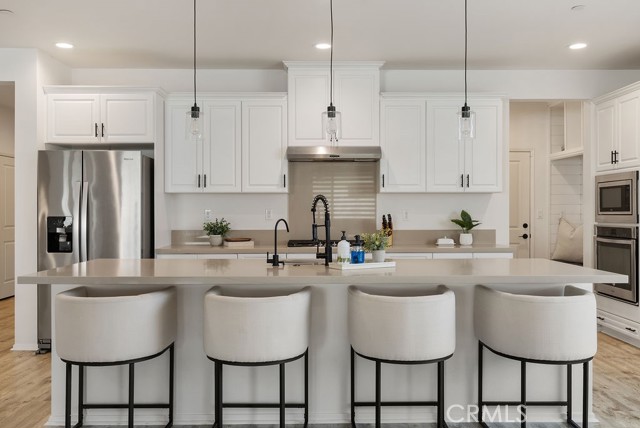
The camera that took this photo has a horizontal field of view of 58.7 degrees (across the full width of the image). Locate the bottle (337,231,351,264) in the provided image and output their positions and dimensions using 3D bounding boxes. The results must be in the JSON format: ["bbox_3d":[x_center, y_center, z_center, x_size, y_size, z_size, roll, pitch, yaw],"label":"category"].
[{"bbox_3d":[0.154,0.217,3.610,0.080,0.213,0.075,0,0,-1],"label":"bottle"}]

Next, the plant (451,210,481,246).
[{"bbox_3d":[1.465,0.142,5.720,0.300,0.350,0.240,0,0,-1],"label":"plant"}]

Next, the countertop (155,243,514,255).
[{"bbox_3d":[0.134,0.350,5.647,3.336,0.044,0.640,0,0,-1],"label":"countertop"}]

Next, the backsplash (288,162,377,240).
[{"bbox_3d":[0.132,-0.109,5.952,0.923,0.870,0.022,0,0,-1],"label":"backsplash"}]

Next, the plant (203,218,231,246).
[{"bbox_3d":[-1.039,0.185,5.742,0.278,0.284,0.260,0,0,-1],"label":"plant"}]

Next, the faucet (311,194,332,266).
[{"bbox_3d":[-0.016,0.107,3.860,0.110,0.470,0.250,0,1,-26],"label":"faucet"}]

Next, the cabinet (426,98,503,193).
[{"bbox_3d":[1.429,-0.688,5.797,0.747,0.958,0.375,0,0,-1],"label":"cabinet"}]

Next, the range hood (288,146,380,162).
[{"bbox_3d":[0.137,-0.593,5.680,0.910,0.135,0.480,0,0,-1],"label":"range hood"}]

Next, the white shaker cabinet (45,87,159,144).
[{"bbox_3d":[-2.015,-0.911,5.550,1.060,0.525,0.650,0,0,-1],"label":"white shaker cabinet"}]

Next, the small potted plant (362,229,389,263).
[{"bbox_3d":[0.365,0.220,3.770,0.175,0.209,0.170,0,0,-1],"label":"small potted plant"}]

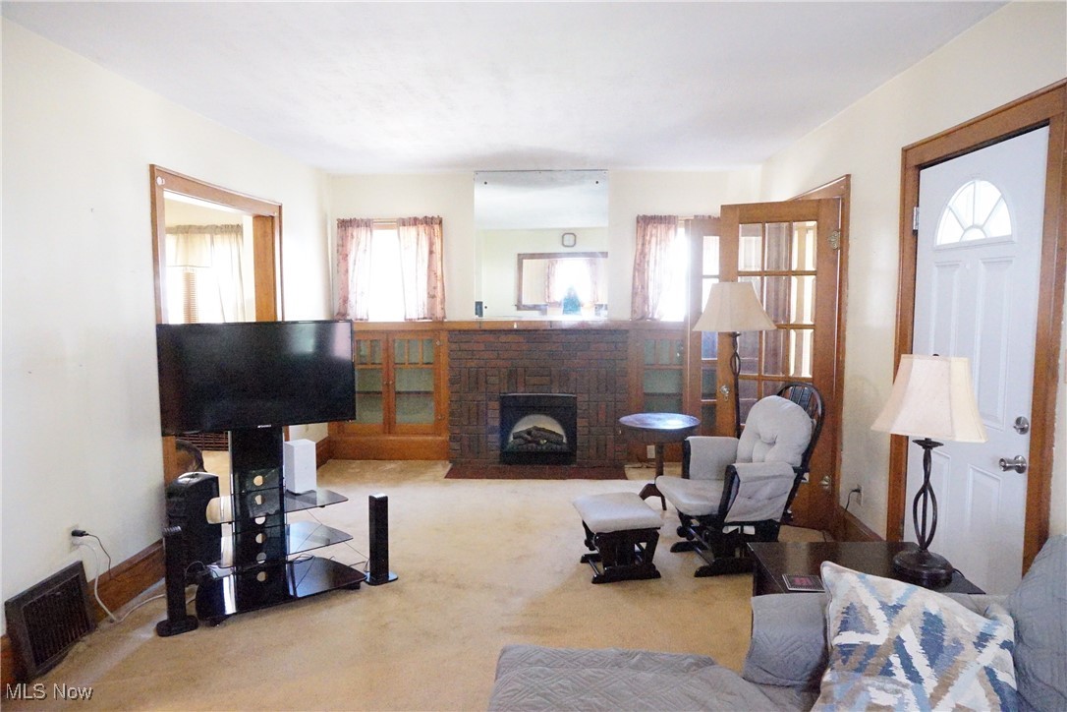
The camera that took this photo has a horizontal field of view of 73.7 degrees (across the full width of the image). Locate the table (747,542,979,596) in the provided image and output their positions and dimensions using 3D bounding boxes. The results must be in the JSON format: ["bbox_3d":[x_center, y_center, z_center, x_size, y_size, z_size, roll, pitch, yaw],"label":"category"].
[{"bbox_3d":[1.075,0.977,2.393,0.606,0.560,0.439,0,5,2],"label":"table"}]

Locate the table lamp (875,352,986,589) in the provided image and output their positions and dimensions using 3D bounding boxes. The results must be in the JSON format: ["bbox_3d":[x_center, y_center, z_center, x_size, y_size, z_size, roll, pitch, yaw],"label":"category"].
[{"bbox_3d":[1.237,0.349,2.252,0.330,0.715,0.330,0,5,3],"label":"table lamp"}]

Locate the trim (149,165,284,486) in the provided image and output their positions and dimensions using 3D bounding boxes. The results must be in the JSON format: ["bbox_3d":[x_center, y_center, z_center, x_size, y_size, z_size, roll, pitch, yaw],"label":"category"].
[{"bbox_3d":[-1.953,0.025,4.501,0.170,2.137,1.661,0,5,3],"label":"trim"}]

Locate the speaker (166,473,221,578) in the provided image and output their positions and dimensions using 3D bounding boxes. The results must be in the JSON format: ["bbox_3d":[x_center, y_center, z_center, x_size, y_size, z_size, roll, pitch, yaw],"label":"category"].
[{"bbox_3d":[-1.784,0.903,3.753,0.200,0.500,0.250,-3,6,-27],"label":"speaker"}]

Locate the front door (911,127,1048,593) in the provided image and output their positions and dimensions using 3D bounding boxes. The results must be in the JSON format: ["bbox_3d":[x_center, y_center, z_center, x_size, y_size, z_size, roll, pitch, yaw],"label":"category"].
[{"bbox_3d":[1.800,0.178,2.943,0.050,2.030,0.885,0,5,2],"label":"front door"}]

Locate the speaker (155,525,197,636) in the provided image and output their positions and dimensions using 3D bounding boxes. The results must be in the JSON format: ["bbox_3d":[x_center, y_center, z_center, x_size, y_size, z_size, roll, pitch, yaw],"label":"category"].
[{"bbox_3d":[-1.585,0.979,3.152,0.150,0.455,0.100,-3,6,-30],"label":"speaker"}]

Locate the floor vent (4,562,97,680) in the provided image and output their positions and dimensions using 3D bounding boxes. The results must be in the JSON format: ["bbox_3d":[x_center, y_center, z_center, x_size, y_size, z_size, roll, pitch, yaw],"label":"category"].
[{"bbox_3d":[-1.957,1.067,2.912,0.080,0.330,0.420,0,5,3],"label":"floor vent"}]

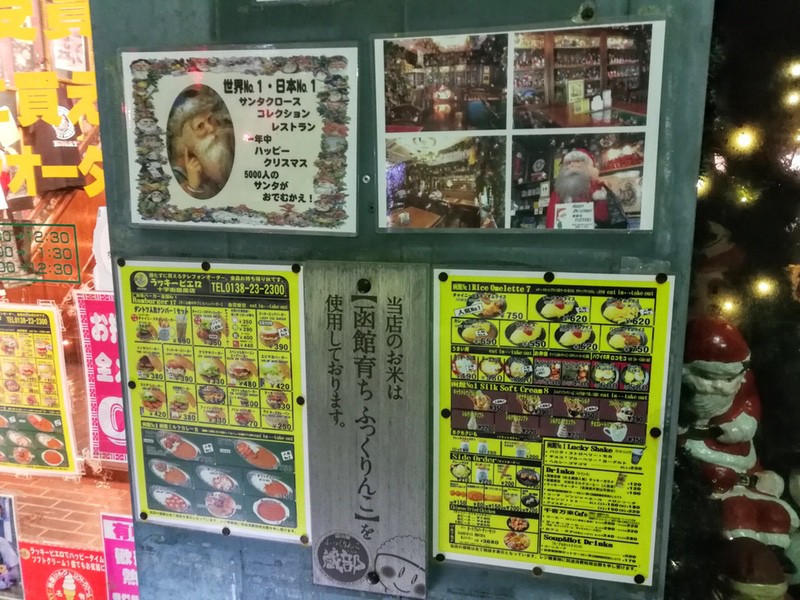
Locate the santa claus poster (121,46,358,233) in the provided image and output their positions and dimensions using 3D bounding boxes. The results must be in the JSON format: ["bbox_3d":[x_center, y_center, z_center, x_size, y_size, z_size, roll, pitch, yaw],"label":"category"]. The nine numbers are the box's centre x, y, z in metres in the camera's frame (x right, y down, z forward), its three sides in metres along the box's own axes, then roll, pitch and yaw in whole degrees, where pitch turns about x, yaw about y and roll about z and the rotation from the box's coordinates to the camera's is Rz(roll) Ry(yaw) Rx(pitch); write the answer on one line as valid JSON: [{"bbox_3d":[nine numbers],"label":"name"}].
[{"bbox_3d":[-0.194,-0.190,0.745,0.299,0.212,0.008,3,10,12],"label":"santa claus poster"}]

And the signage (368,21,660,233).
[{"bbox_3d":[0.122,-0.181,0.676,0.299,0.212,0.008,2,10,12],"label":"signage"}]

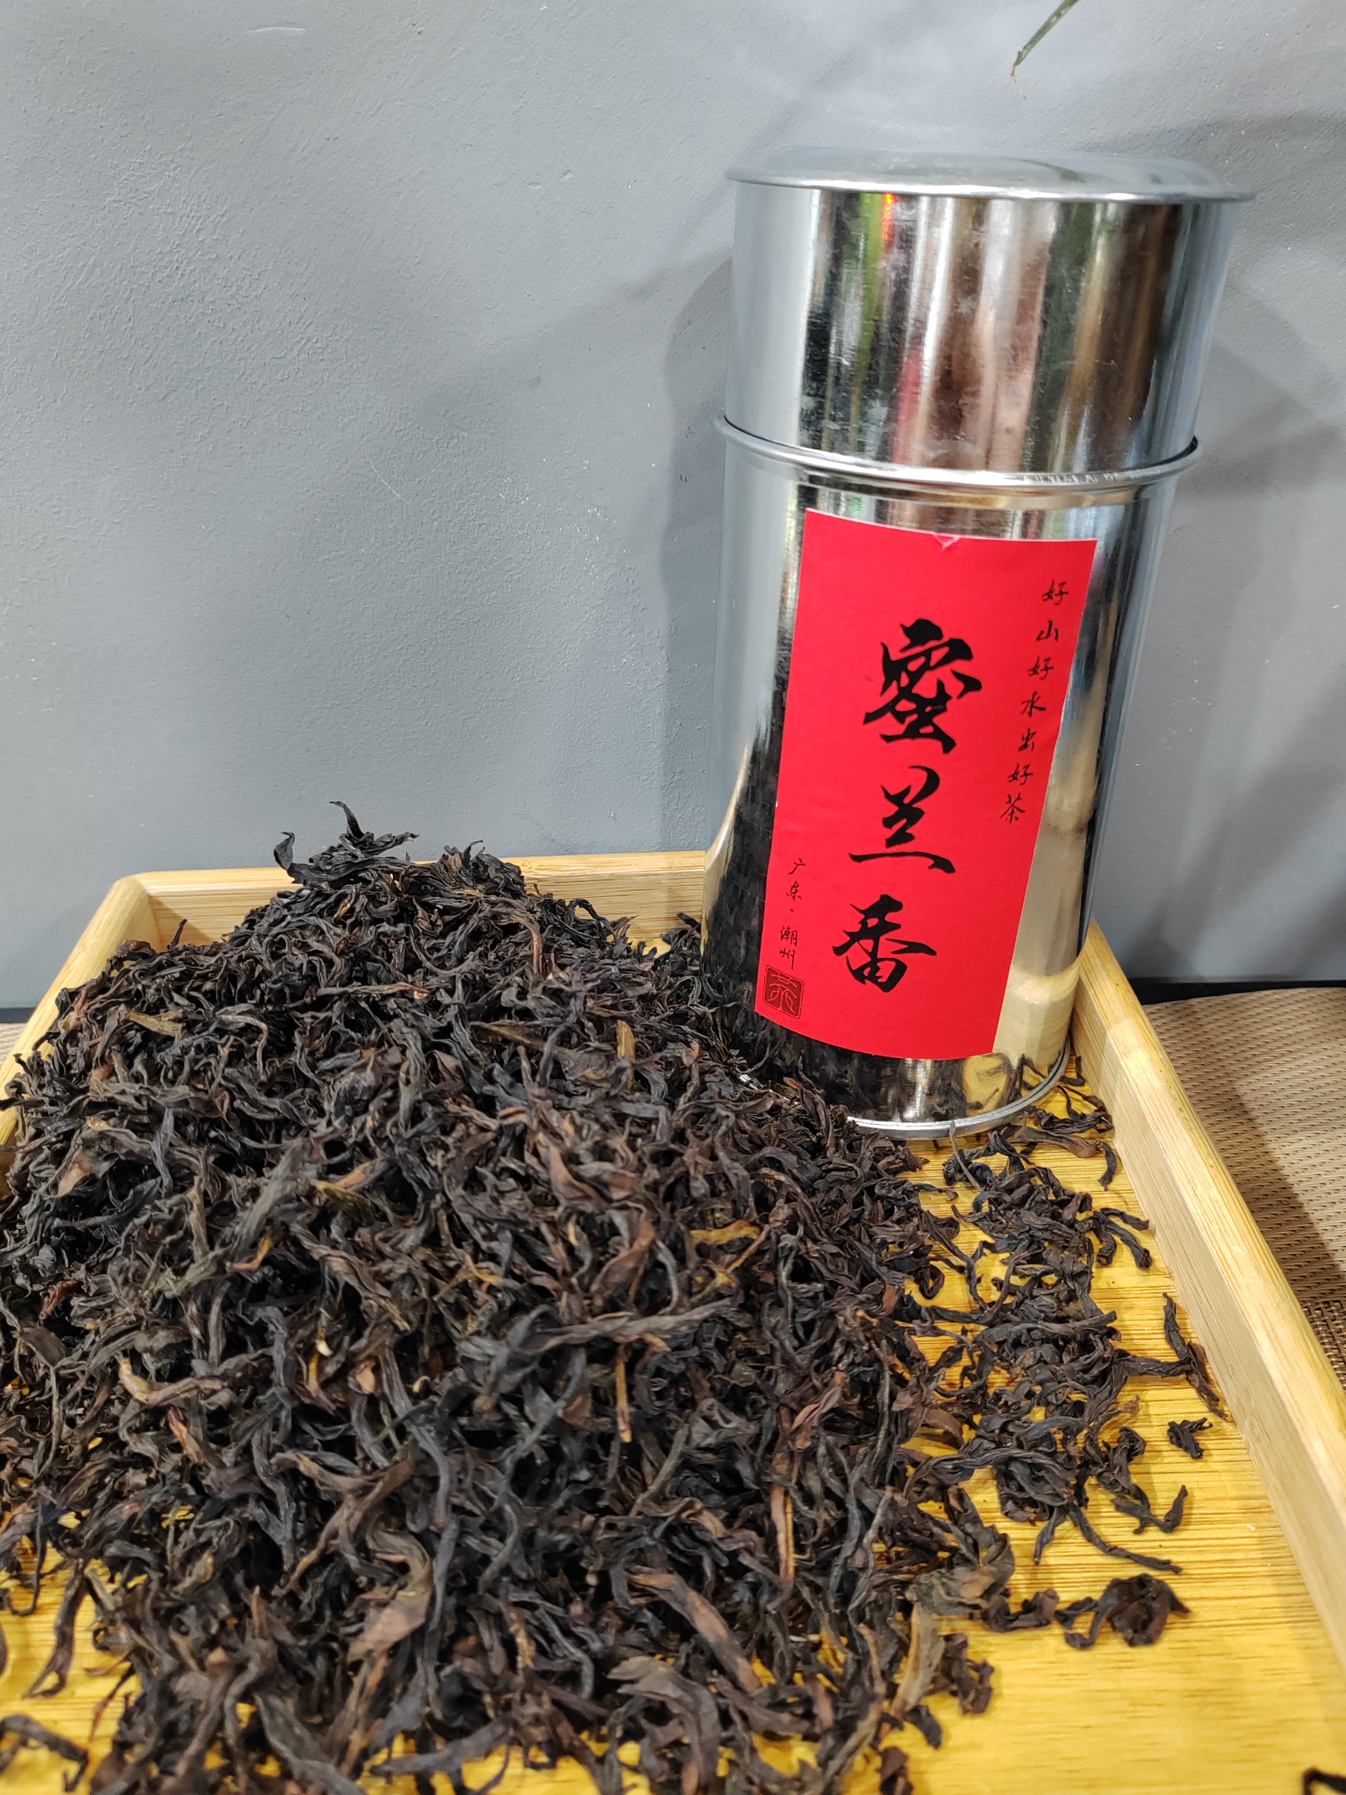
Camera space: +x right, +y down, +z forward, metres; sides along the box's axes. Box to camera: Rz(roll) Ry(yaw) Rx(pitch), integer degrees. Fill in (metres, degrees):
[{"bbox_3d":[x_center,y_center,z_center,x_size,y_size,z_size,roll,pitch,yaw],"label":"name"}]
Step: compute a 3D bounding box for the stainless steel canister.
[{"bbox_3d":[0.058,-0.057,0.326,0.103,0.207,0.103,7,32,8],"label":"stainless steel canister"}]

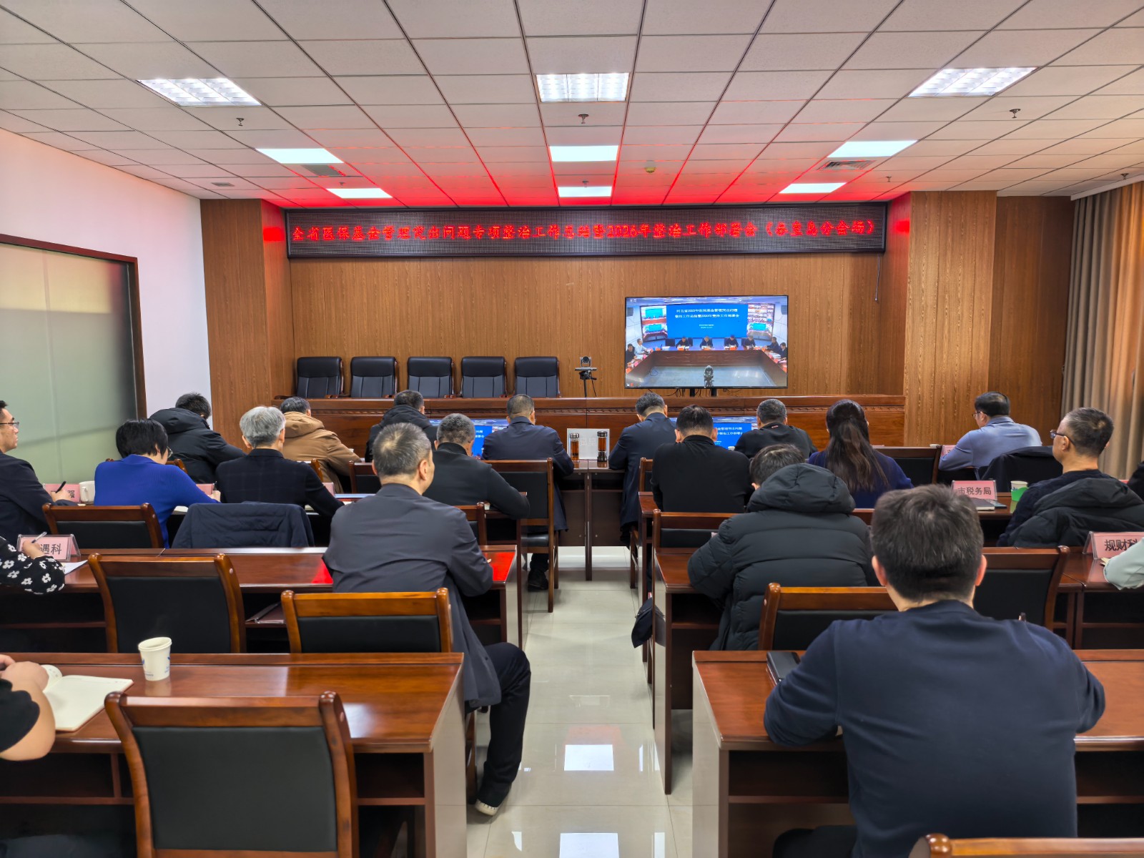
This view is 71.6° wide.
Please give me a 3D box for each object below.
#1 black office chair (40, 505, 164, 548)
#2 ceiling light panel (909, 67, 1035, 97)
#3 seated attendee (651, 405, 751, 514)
[{"bbox_3d":[-2.032,0.765,3.740,0.470,0.930,0.550,0,7,1],"label":"black office chair"},{"bbox_3d":[2.543,-2.228,5.072,0.600,0.050,0.580,0,6,1],"label":"ceiling light panel"},{"bbox_3d":[0.604,0.542,3.816,0.500,1.320,0.750,0,7,1],"label":"seated attendee"}]

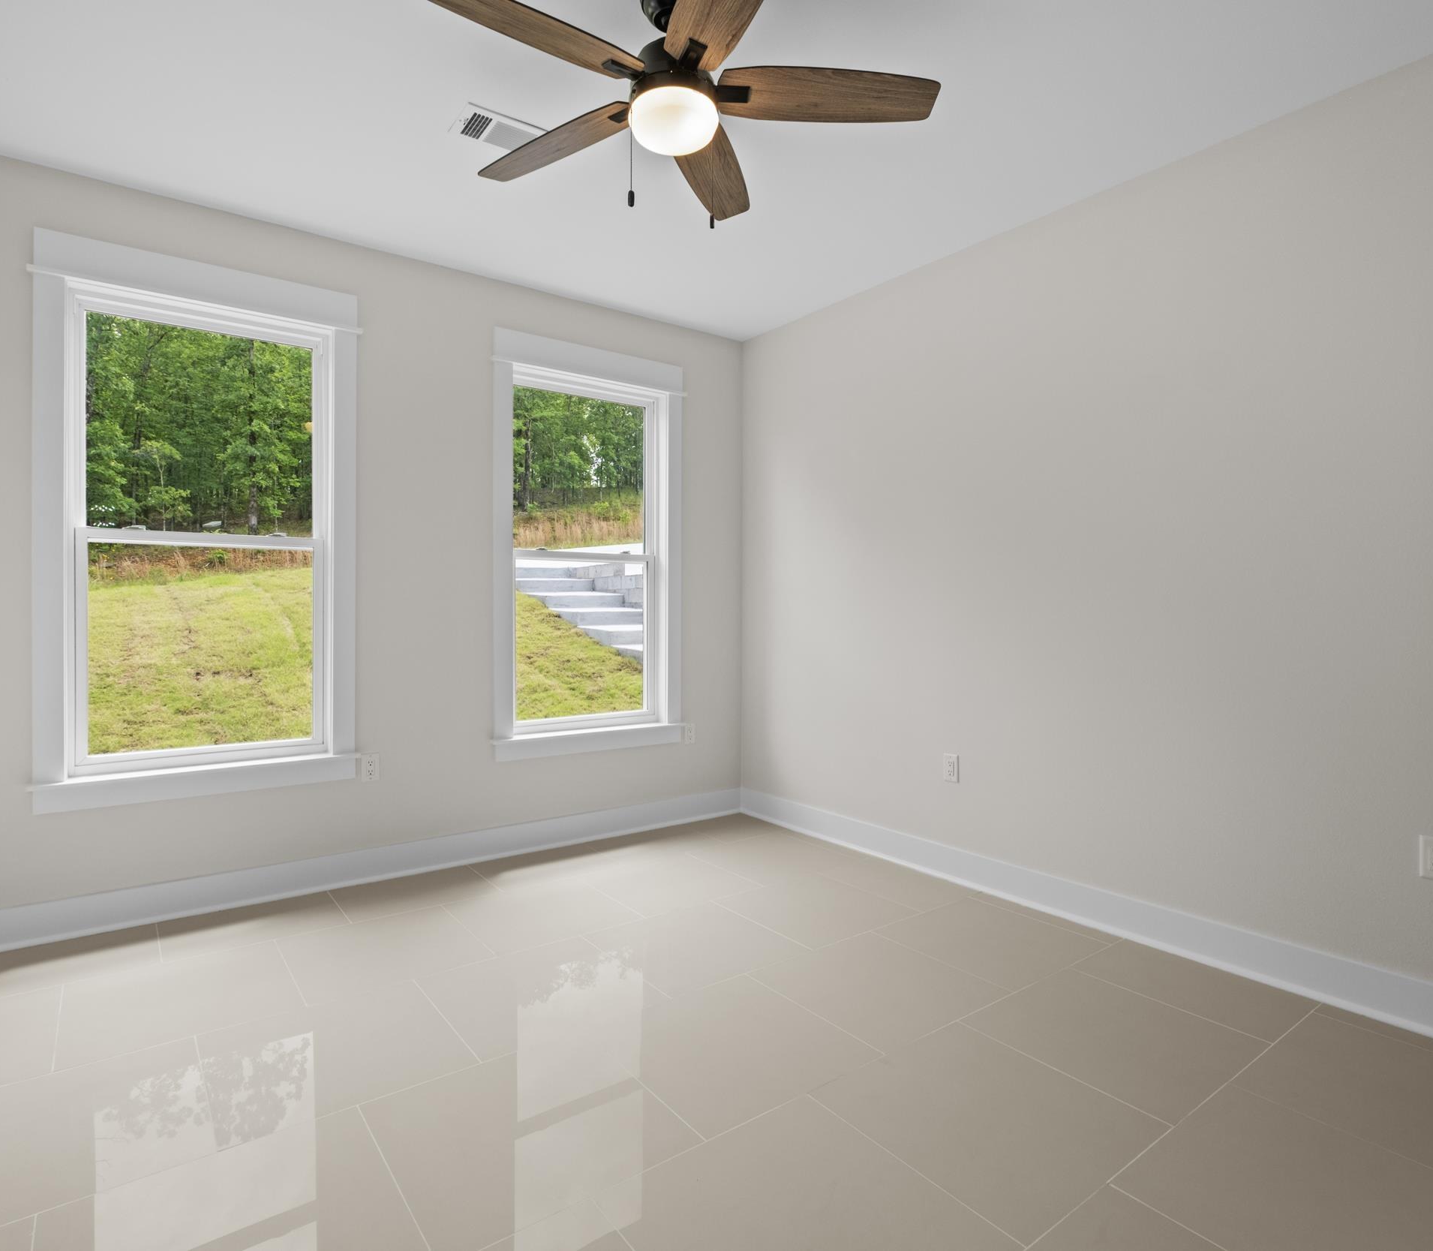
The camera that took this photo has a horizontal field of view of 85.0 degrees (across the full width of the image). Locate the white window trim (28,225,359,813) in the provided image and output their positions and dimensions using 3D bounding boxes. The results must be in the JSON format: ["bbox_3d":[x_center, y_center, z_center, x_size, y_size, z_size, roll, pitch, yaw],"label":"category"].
[{"bbox_3d":[-1.971,-0.365,3.053,1.075,2.050,0.060,0,0,-37],"label":"white window trim"}]

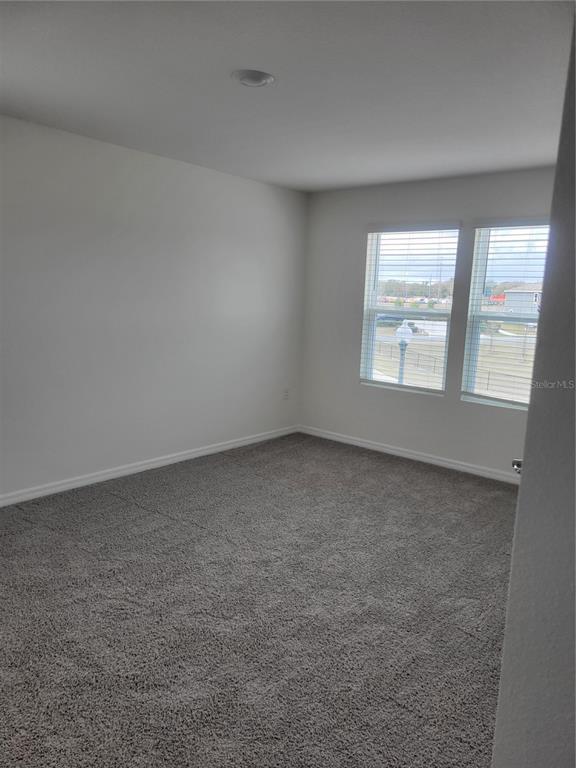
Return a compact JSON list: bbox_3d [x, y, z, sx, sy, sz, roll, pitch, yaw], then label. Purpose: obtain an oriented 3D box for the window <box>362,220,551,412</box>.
[{"bbox_3d":[1.455,-0.604,4.866,1.889,1.475,0.100,10,12,40],"label":"window"}]

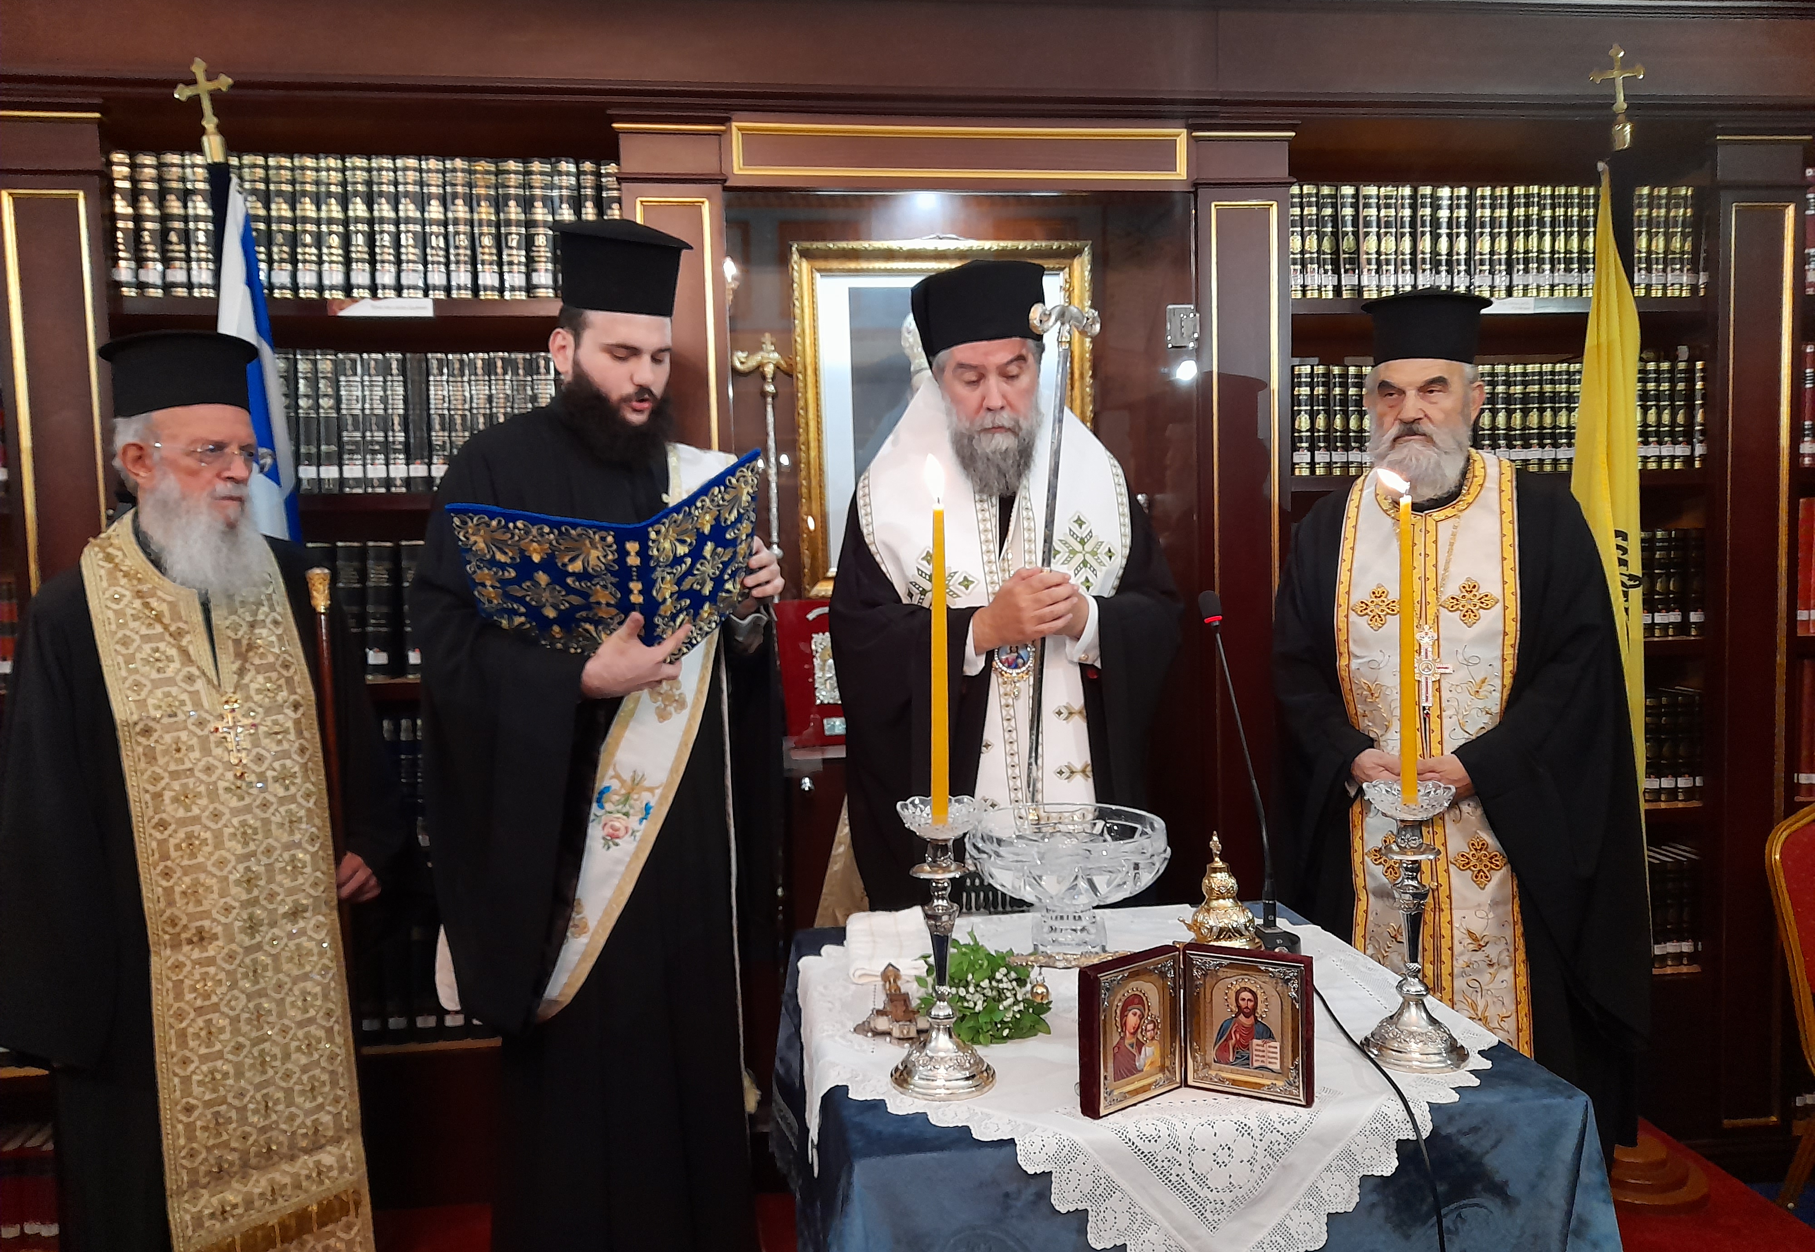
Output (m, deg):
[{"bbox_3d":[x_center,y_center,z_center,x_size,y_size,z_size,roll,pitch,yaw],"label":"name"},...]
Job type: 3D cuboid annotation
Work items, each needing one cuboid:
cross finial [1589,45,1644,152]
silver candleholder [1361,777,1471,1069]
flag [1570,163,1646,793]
[{"bbox_3d":[1.343,-0.996,2.471,0.110,0.196,0.042,-7,4,-6],"label":"cross finial"},{"bbox_3d":[0.545,0.318,1.412,0.110,0.291,0.110,-2,4,-8],"label":"silver candleholder"},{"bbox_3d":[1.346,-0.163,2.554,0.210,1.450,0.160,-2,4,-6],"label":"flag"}]

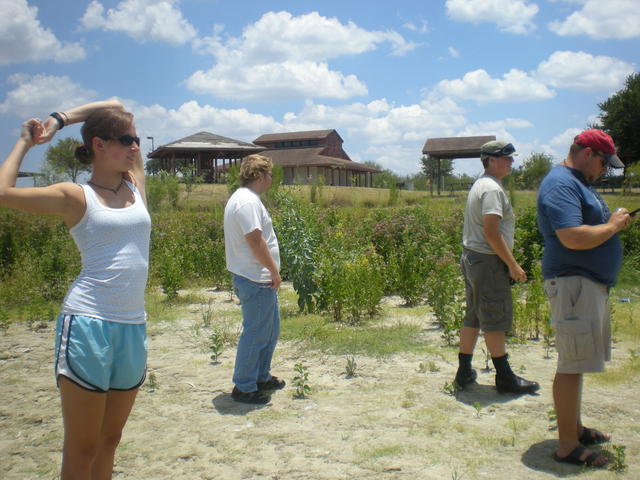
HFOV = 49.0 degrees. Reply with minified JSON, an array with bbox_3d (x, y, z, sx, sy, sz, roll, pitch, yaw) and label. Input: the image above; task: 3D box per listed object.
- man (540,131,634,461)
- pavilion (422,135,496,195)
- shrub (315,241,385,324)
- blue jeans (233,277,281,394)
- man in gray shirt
[{"bbox_3d":[1.462,0.295,3.898,0.550,1.790,0.580,1,4,10],"label":"man"},{"bbox_3d":[9.461,-4.812,46.000,5.200,3.800,5.800,1,4,16],"label":"pavilion"},{"bbox_3d":[0.330,0.435,7.865,0.820,0.920,0.750,0,4,0],"label":"shrub"},{"bbox_3d":[-0.442,0.622,4.965,0.350,0.920,0.390,0,4,6],"label":"blue jeans"},{"bbox_3d":[1.270,0.199,5.057,0.580,1.810,0.520,0,4,0],"label":"man in gray shirt"}]

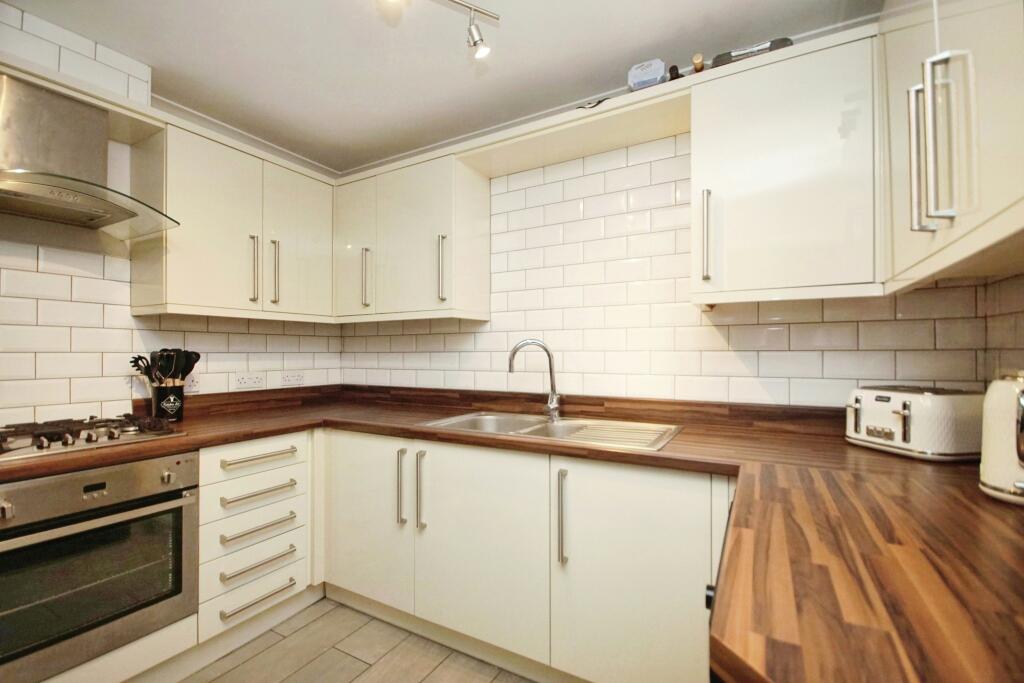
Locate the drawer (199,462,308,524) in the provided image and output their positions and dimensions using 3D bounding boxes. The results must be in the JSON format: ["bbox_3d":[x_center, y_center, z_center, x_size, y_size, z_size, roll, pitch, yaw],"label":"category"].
[{"bbox_3d":[-1.253,0.623,1.892,0.500,0.142,0.446,-1,-2,31],"label":"drawer"}]

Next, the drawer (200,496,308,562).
[{"bbox_3d":[-1.252,0.766,1.890,0.500,0.142,0.446,-1,-2,31],"label":"drawer"}]

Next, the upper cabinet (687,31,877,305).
[{"bbox_3d":[0.913,-0.505,1.492,0.515,0.755,0.325,-1,-2,29],"label":"upper cabinet"}]

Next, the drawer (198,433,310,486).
[{"bbox_3d":[-1.254,0.481,1.895,0.500,0.142,0.446,-1,-2,31],"label":"drawer"}]

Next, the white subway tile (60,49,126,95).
[{"bbox_3d":[-1.614,-1.035,1.654,0.012,0.100,0.200,-1,-2,31],"label":"white subway tile"}]

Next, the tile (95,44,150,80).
[{"bbox_3d":[-1.574,-1.122,1.730,0.012,0.072,0.178,-1,-2,31],"label":"tile"}]

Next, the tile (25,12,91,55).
[{"bbox_3d":[-1.661,-1.119,1.570,0.012,0.072,0.200,-1,-2,31],"label":"tile"}]

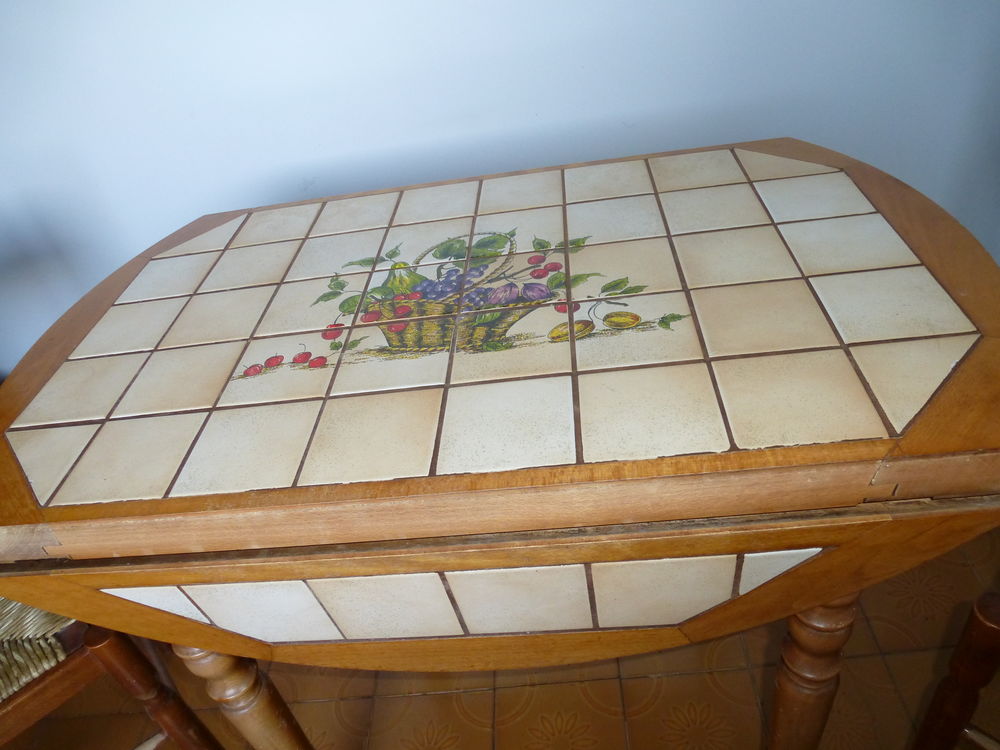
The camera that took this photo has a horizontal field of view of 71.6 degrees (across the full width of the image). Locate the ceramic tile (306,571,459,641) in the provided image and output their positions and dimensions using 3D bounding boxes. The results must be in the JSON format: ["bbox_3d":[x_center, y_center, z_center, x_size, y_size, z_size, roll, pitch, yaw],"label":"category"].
[{"bbox_3d":[-0.087,0.181,0.551,0.102,0.099,0.010,-6,43,8],"label":"ceramic tile"}]

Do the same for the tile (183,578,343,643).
[{"bbox_3d":[-0.191,0.193,0.567,0.102,0.092,0.008,-6,42,8],"label":"tile"}]

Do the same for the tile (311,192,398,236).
[{"bbox_3d":[-0.186,-0.205,0.901,0.104,0.009,0.104,-6,38,8],"label":"tile"}]

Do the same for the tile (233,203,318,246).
[{"bbox_3d":[-0.282,-0.190,0.887,0.099,0.008,0.099,-6,38,8],"label":"tile"}]

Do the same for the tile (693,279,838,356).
[{"bbox_3d":[0.216,-0.045,0.575,0.099,0.008,0.099,-6,38,8],"label":"tile"}]

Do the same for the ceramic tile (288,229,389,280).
[{"bbox_3d":[-0.188,-0.137,0.811,0.102,0.010,0.102,-6,38,8],"label":"ceramic tile"}]

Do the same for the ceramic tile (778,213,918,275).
[{"bbox_3d":[0.325,-0.121,0.657,0.102,0.008,0.100,-6,39,8],"label":"ceramic tile"}]

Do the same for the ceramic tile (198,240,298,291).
[{"bbox_3d":[-0.292,-0.126,0.825,0.102,0.010,0.102,-6,38,8],"label":"ceramic tile"}]

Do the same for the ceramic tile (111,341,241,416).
[{"bbox_3d":[-0.301,0.005,0.663,0.101,0.008,0.100,-6,39,8],"label":"ceramic tile"}]

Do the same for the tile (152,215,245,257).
[{"bbox_3d":[-0.392,-0.183,0.922,0.102,0.008,0.100,-6,39,8],"label":"tile"}]

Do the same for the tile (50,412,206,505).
[{"bbox_3d":[-0.305,0.072,0.582,0.101,0.008,0.098,-6,39,8],"label":"tile"}]

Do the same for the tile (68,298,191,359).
[{"bbox_3d":[-0.394,-0.050,0.740,0.099,0.008,0.099,-6,38,8],"label":"tile"}]

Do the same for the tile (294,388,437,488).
[{"bbox_3d":[-0.098,0.051,0.549,0.102,0.010,0.099,-6,38,8],"label":"tile"}]

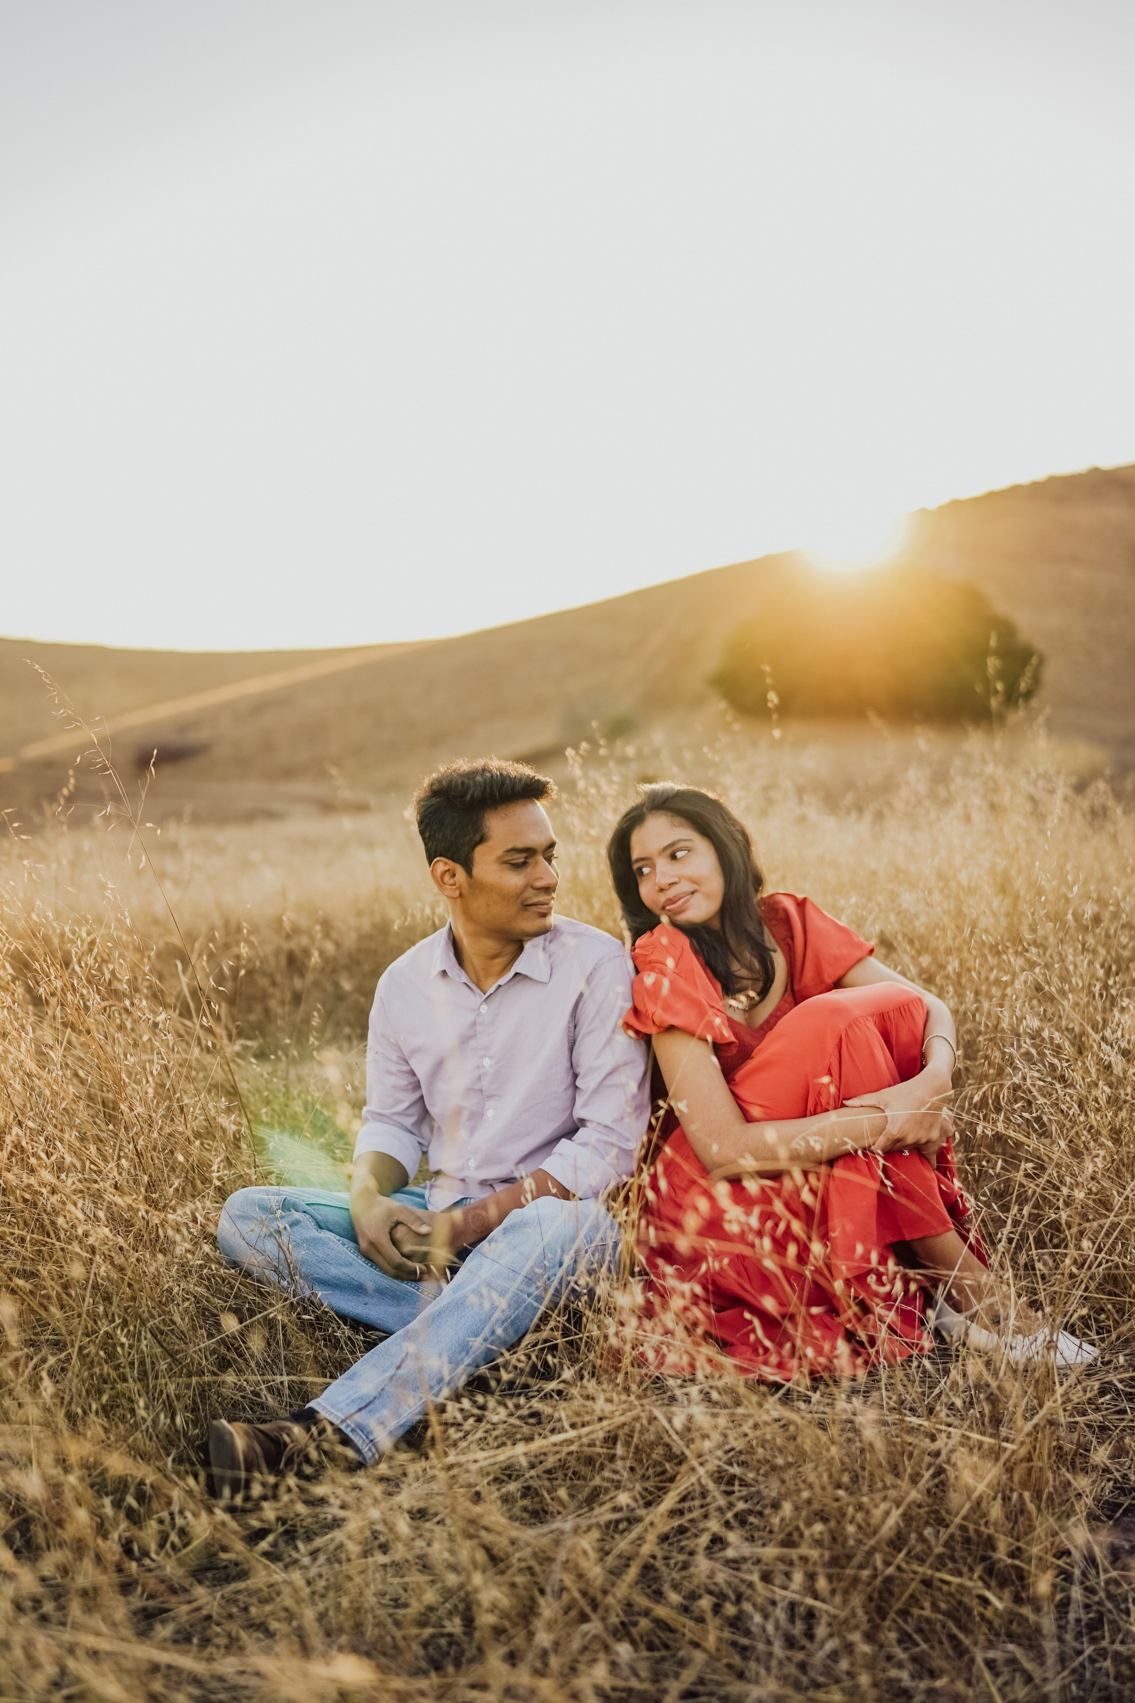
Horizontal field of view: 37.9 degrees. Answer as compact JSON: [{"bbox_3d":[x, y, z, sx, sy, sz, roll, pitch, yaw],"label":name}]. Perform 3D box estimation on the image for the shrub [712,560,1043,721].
[{"bbox_3d":[6.181,-4.204,33.000,6.400,3.100,5.200,0,3,6],"label":"shrub"}]

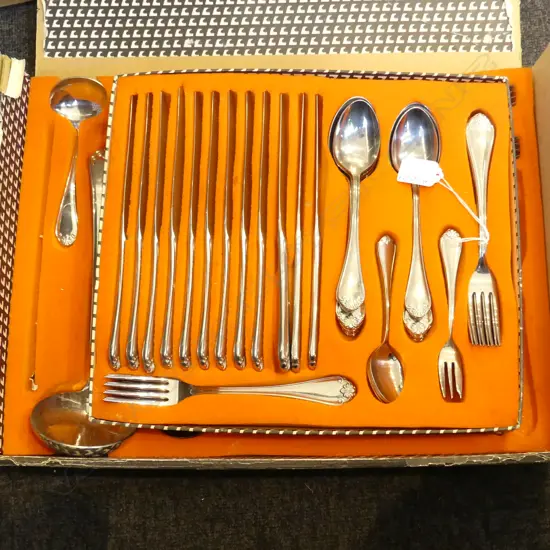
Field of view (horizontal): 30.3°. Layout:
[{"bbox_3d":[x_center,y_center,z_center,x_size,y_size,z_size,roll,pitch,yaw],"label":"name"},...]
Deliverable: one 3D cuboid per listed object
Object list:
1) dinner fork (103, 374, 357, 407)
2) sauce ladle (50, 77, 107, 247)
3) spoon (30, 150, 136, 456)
[{"bbox_3d":[-0.037,0.094,0.833,0.207,0.020,0.026,1,74,0],"label":"dinner fork"},{"bbox_3d":[-0.182,-0.103,0.929,0.051,0.036,0.160,1,74,0],"label":"sauce ladle"},{"bbox_3d":[-0.163,0.025,0.891,0.090,0.058,0.277,-1,74,0],"label":"spoon"}]

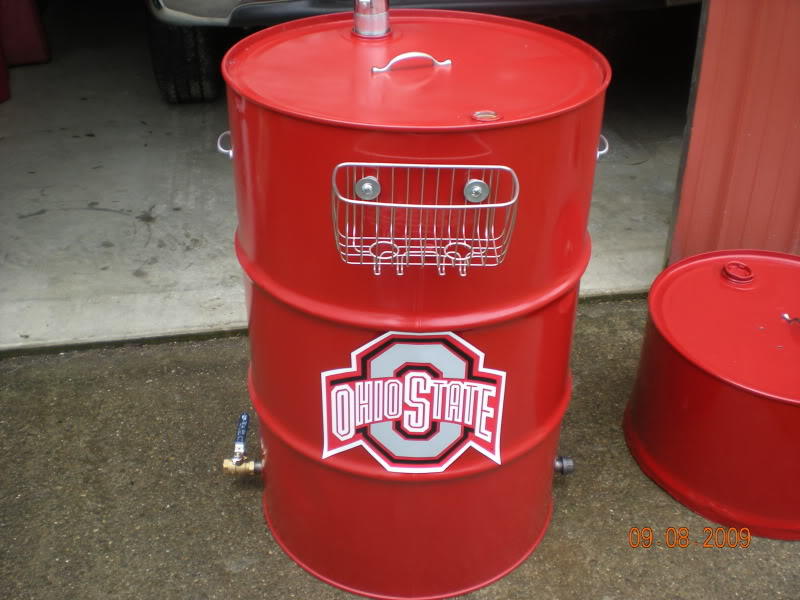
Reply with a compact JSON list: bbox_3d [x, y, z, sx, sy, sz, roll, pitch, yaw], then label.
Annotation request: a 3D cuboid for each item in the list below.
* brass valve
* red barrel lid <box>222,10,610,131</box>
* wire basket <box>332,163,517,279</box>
[{"bbox_3d":[-0.321,0.295,1.791,0.072,0.078,0.120,-1,32,-3],"label":"brass valve"},{"bbox_3d":[0.025,-0.366,1.338,0.588,0.030,0.588,0,32,0],"label":"red barrel lid"},{"bbox_3d":[0.030,-0.091,1.104,0.230,0.122,0.115,1,32,-2],"label":"wire basket"}]

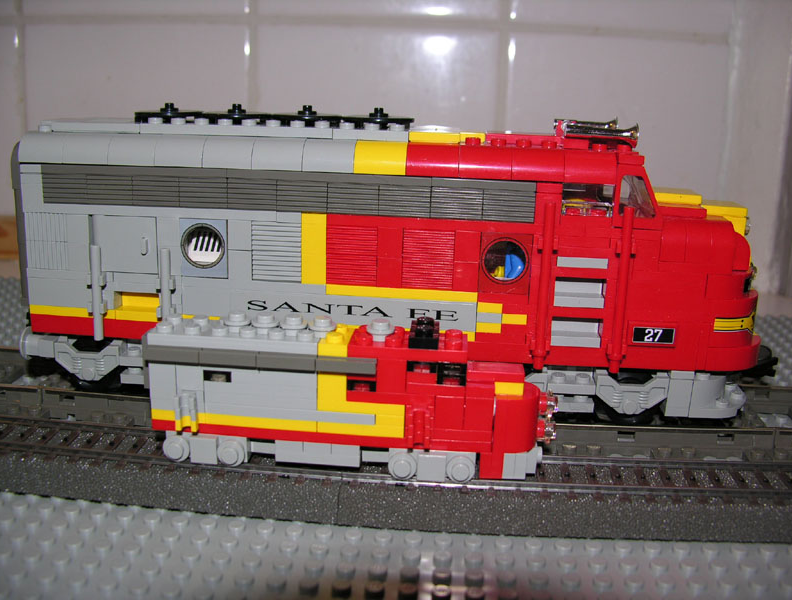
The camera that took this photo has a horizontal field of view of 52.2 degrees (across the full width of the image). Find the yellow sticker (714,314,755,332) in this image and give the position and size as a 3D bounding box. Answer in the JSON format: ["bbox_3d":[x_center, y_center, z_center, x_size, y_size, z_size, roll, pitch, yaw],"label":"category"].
[{"bbox_3d":[0.104,0.007,0.247,0.017,0.005,0.004,-7,17,-32],"label":"yellow sticker"}]

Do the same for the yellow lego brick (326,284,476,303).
[{"bbox_3d":[0.002,-0.003,0.258,0.048,0.003,0.008,3,14,4],"label":"yellow lego brick"}]

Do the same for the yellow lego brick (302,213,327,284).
[{"bbox_3d":[-0.025,-0.017,0.257,0.008,0.022,0.008,3,14,4],"label":"yellow lego brick"}]

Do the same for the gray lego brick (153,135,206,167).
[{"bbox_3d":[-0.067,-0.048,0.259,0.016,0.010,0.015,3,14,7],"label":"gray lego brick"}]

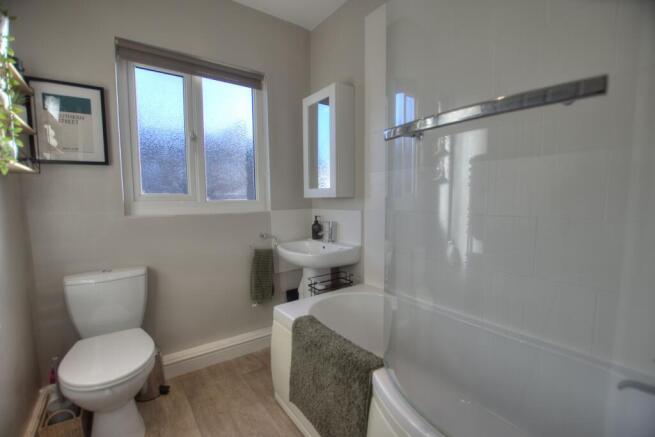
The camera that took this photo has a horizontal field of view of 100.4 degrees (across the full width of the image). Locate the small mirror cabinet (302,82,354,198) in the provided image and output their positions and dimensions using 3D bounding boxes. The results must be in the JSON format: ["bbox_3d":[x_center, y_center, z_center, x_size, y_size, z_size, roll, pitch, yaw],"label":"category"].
[{"bbox_3d":[0.003,-0.484,1.846,0.148,0.691,0.369,-3,4,-36],"label":"small mirror cabinet"}]

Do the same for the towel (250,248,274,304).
[{"bbox_3d":[-0.454,0.406,1.912,0.141,0.384,0.070,-3,4,-33],"label":"towel"}]

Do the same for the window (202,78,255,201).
[{"bbox_3d":[-0.668,-0.526,1.879,0.326,0.805,0.050,-3,4,-33],"label":"window"}]

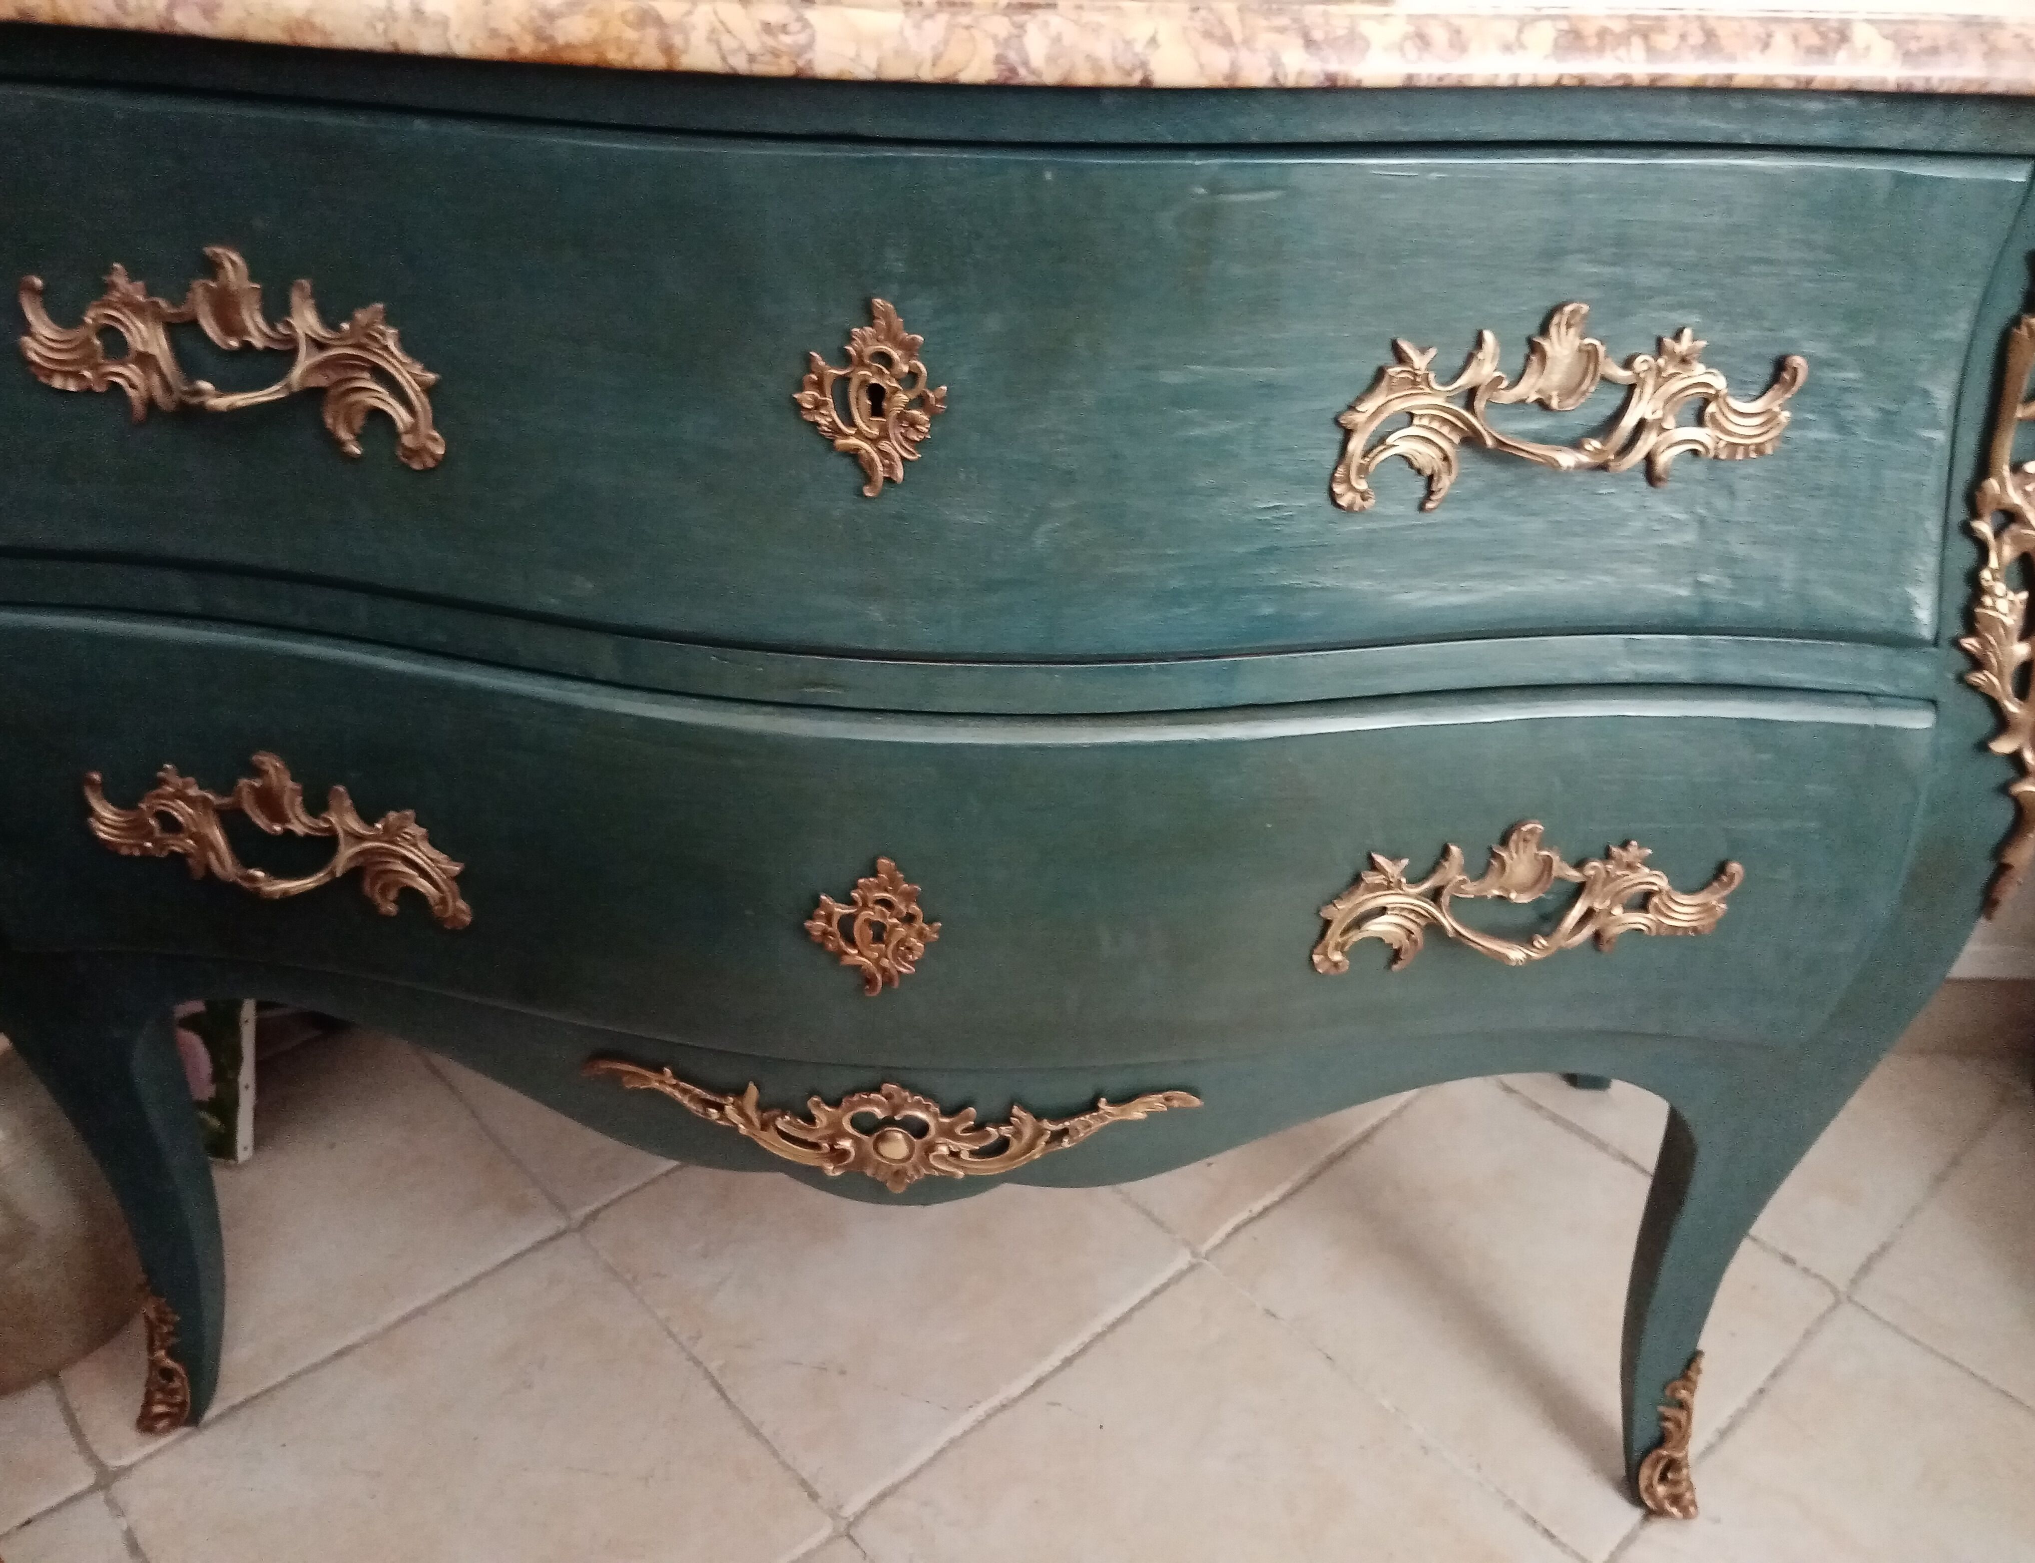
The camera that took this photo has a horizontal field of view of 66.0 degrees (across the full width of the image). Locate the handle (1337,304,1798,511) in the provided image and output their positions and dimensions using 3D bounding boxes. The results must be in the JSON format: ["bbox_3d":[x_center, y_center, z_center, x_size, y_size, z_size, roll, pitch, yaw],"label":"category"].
[{"bbox_3d":[0.227,-0.149,0.631,0.198,0.083,0.030,-2,23,-7],"label":"handle"}]

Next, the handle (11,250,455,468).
[{"bbox_3d":[-0.331,-0.177,0.647,0.195,0.083,0.030,8,24,11],"label":"handle"}]

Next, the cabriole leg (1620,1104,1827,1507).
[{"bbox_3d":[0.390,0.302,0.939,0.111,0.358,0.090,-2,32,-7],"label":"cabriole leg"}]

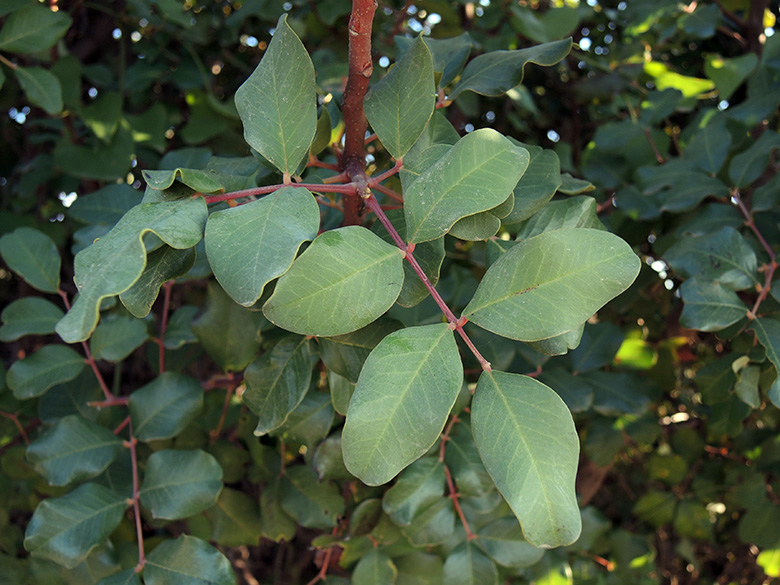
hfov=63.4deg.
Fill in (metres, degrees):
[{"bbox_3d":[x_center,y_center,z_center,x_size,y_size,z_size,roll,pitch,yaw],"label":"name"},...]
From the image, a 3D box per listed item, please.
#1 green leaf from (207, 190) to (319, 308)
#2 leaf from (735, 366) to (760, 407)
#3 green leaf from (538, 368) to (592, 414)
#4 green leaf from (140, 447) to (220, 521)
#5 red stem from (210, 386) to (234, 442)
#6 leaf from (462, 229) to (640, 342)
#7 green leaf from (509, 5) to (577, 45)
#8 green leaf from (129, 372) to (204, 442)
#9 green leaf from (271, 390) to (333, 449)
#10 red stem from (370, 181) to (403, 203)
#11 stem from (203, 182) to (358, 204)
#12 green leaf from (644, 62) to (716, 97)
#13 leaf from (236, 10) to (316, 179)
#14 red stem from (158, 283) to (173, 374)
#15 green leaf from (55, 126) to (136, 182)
[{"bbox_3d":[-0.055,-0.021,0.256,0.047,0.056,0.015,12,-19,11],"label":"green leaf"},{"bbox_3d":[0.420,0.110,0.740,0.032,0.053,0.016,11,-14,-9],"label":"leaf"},{"bbox_3d":[0.142,0.080,0.515,0.049,0.032,0.014,36,-7,12],"label":"green leaf"},{"bbox_3d":[-0.136,0.123,0.411,0.051,0.046,0.011,-11,-25,-12],"label":"green leaf"},{"bbox_3d":[-0.143,0.104,0.540,0.006,0.050,0.007,19,0,0],"label":"red stem"},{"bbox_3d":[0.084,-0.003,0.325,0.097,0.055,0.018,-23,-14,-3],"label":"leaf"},{"bbox_3d":[0.176,-0.306,0.720,0.080,0.052,0.025,0,-14,0],"label":"green leaf"},{"bbox_3d":[-0.148,0.077,0.418,0.060,0.041,0.014,-39,-5,5],"label":"green leaf"},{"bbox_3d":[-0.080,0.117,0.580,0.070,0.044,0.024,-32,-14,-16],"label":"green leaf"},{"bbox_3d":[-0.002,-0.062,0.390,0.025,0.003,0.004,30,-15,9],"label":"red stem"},{"bbox_3d":[-0.049,-0.046,0.284,0.069,0.007,0.006,-5,0,-3],"label":"stem"},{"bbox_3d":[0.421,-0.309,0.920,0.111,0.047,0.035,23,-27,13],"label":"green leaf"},{"bbox_3d":[-0.052,-0.090,0.286,0.035,0.073,0.013,-1,-2,-9],"label":"leaf"},{"bbox_3d":[-0.171,0.027,0.480,0.005,0.073,0.006,4,0,0],"label":"red stem"},{"bbox_3d":[-0.280,-0.133,0.601,0.075,0.061,0.014,6,-24,-3],"label":"green leaf"}]

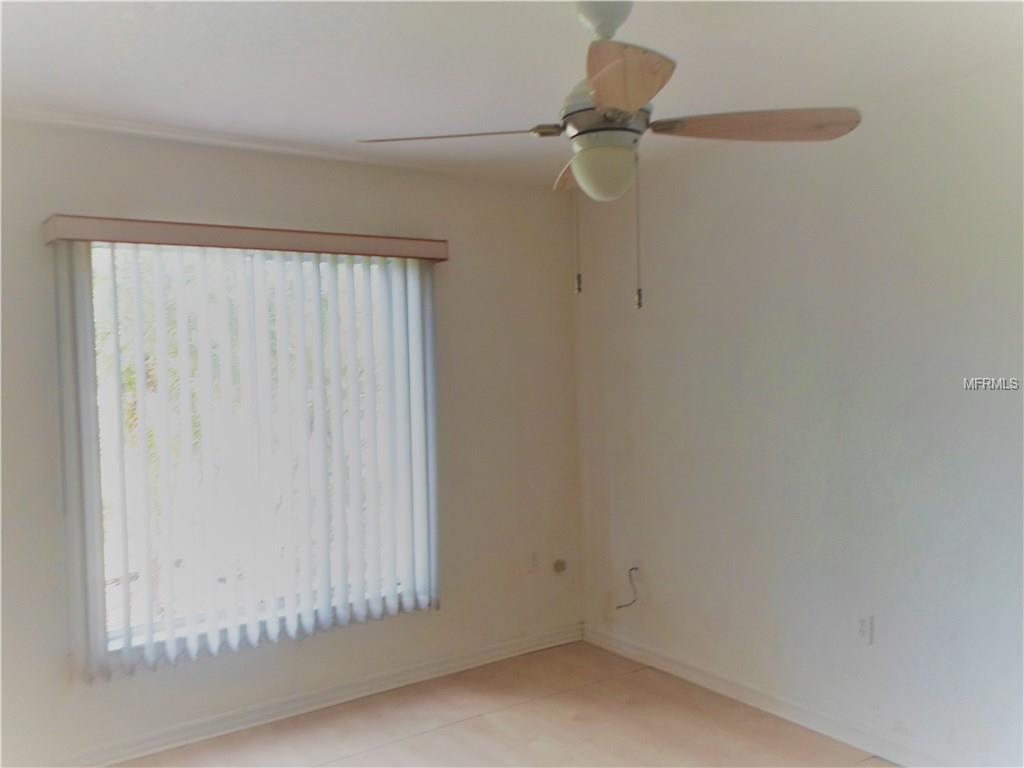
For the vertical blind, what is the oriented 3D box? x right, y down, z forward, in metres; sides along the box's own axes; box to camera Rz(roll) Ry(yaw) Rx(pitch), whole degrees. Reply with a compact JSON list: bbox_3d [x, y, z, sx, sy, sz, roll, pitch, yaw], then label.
[{"bbox_3d":[-1.004,0.256,3.351,1.500,1.604,0.090,-2,1,-34],"label":"vertical blind"}]

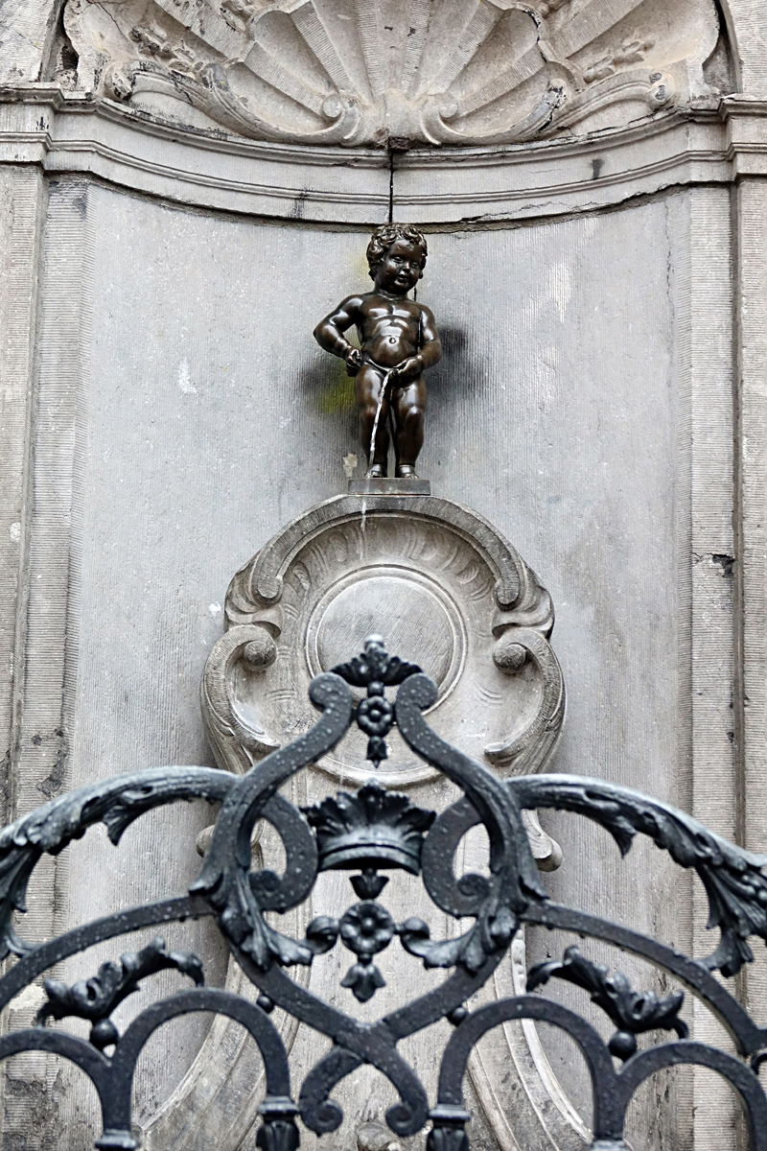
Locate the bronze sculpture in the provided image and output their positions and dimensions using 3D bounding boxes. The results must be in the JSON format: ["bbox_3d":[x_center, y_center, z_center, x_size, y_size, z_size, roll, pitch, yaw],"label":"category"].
[{"bbox_3d":[-0.014,-0.489,5.016,0.276,0.565,0.200,1,-9,0],"label":"bronze sculpture"}]

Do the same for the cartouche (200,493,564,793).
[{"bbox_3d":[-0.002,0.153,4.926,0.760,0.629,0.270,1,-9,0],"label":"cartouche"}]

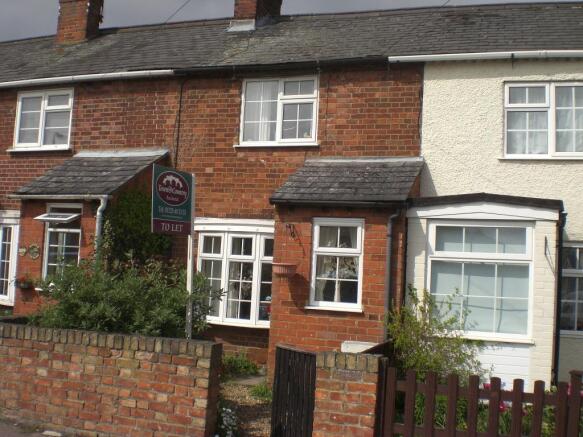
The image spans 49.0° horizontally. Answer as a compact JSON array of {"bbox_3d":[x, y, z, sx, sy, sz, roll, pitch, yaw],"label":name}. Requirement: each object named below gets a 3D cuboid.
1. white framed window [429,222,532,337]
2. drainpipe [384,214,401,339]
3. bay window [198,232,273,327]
[{"bbox_3d":[2.055,0.658,7.027,1.109,1.301,0.140,1,-4,17],"label":"white framed window"},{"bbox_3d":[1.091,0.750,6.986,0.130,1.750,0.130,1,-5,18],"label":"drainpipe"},{"bbox_3d":[-0.710,0.876,9.255,1.320,1.322,0.330,1,-4,17],"label":"bay window"}]

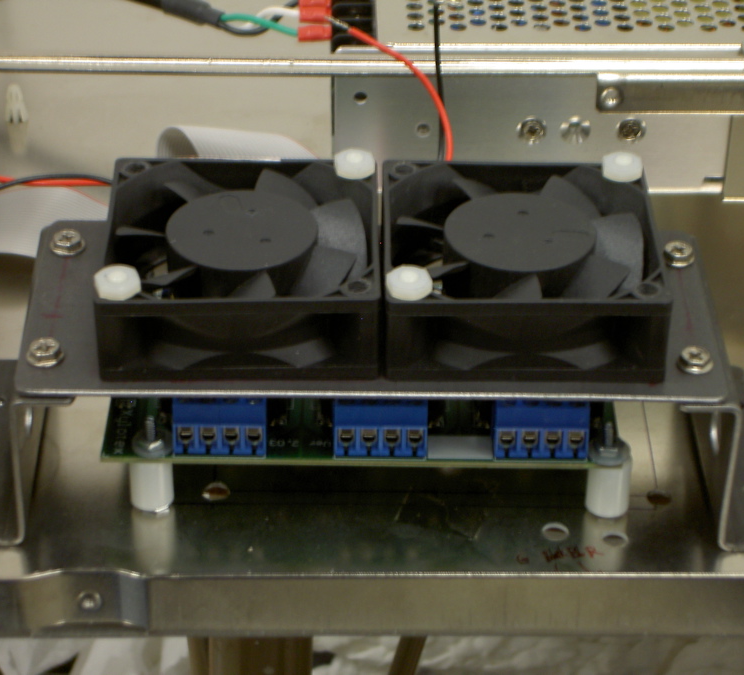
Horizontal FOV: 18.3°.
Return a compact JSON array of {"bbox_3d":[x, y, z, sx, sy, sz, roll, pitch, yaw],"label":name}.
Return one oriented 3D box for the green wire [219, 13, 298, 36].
[{"bbox_3d":[-0.032,-0.088,0.651,0.022,0.004,0.004,9,35,12],"label":"green wire"}]

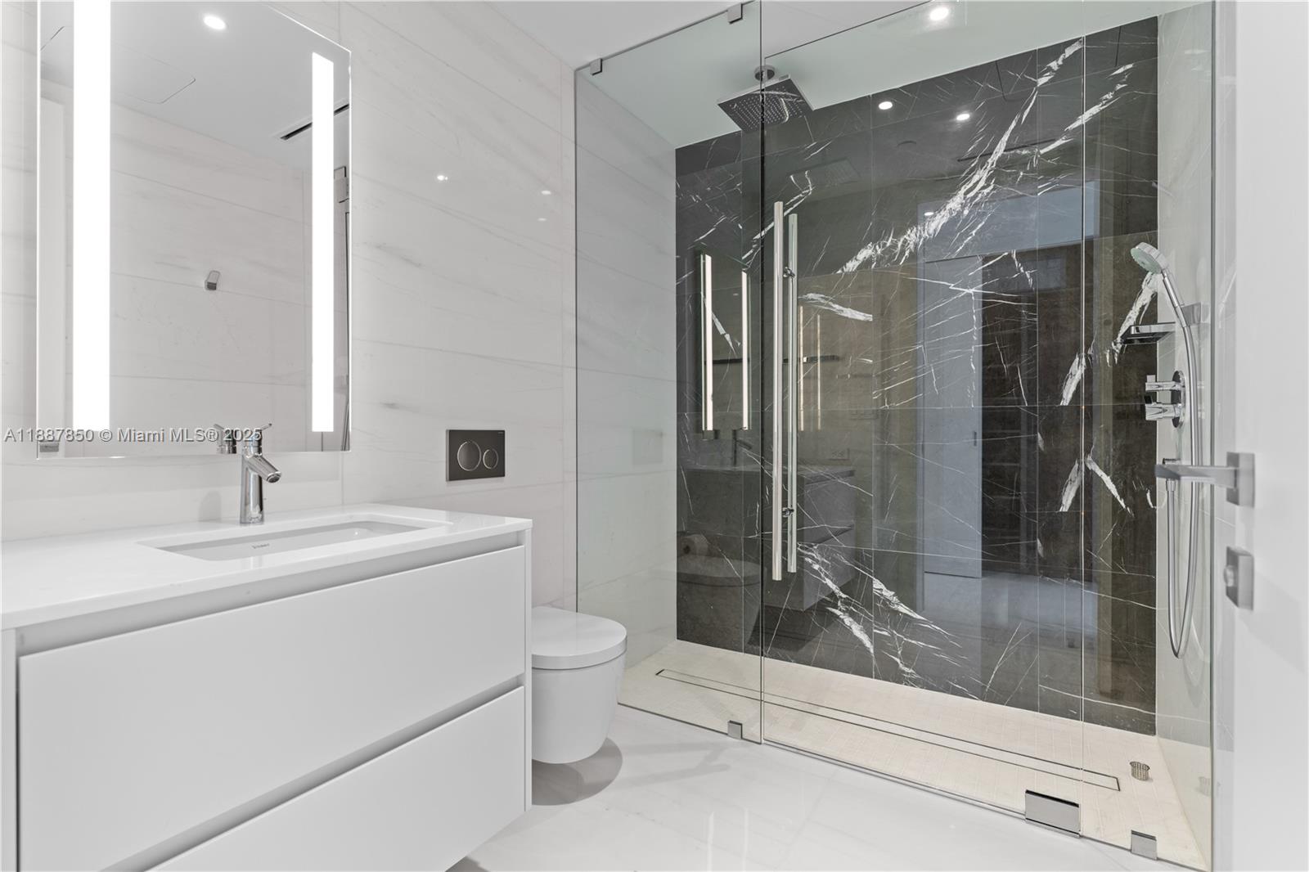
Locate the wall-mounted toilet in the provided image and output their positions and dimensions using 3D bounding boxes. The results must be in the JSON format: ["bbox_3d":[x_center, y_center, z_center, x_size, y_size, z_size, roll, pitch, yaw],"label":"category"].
[{"bbox_3d":[-0.362,0.794,1.964,0.576,0.360,0.385,0,0,31],"label":"wall-mounted toilet"}]

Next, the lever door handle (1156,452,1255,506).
[{"bbox_3d":[0.559,0.044,0.619,0.075,0.053,0.163,0,0,32],"label":"lever door handle"}]

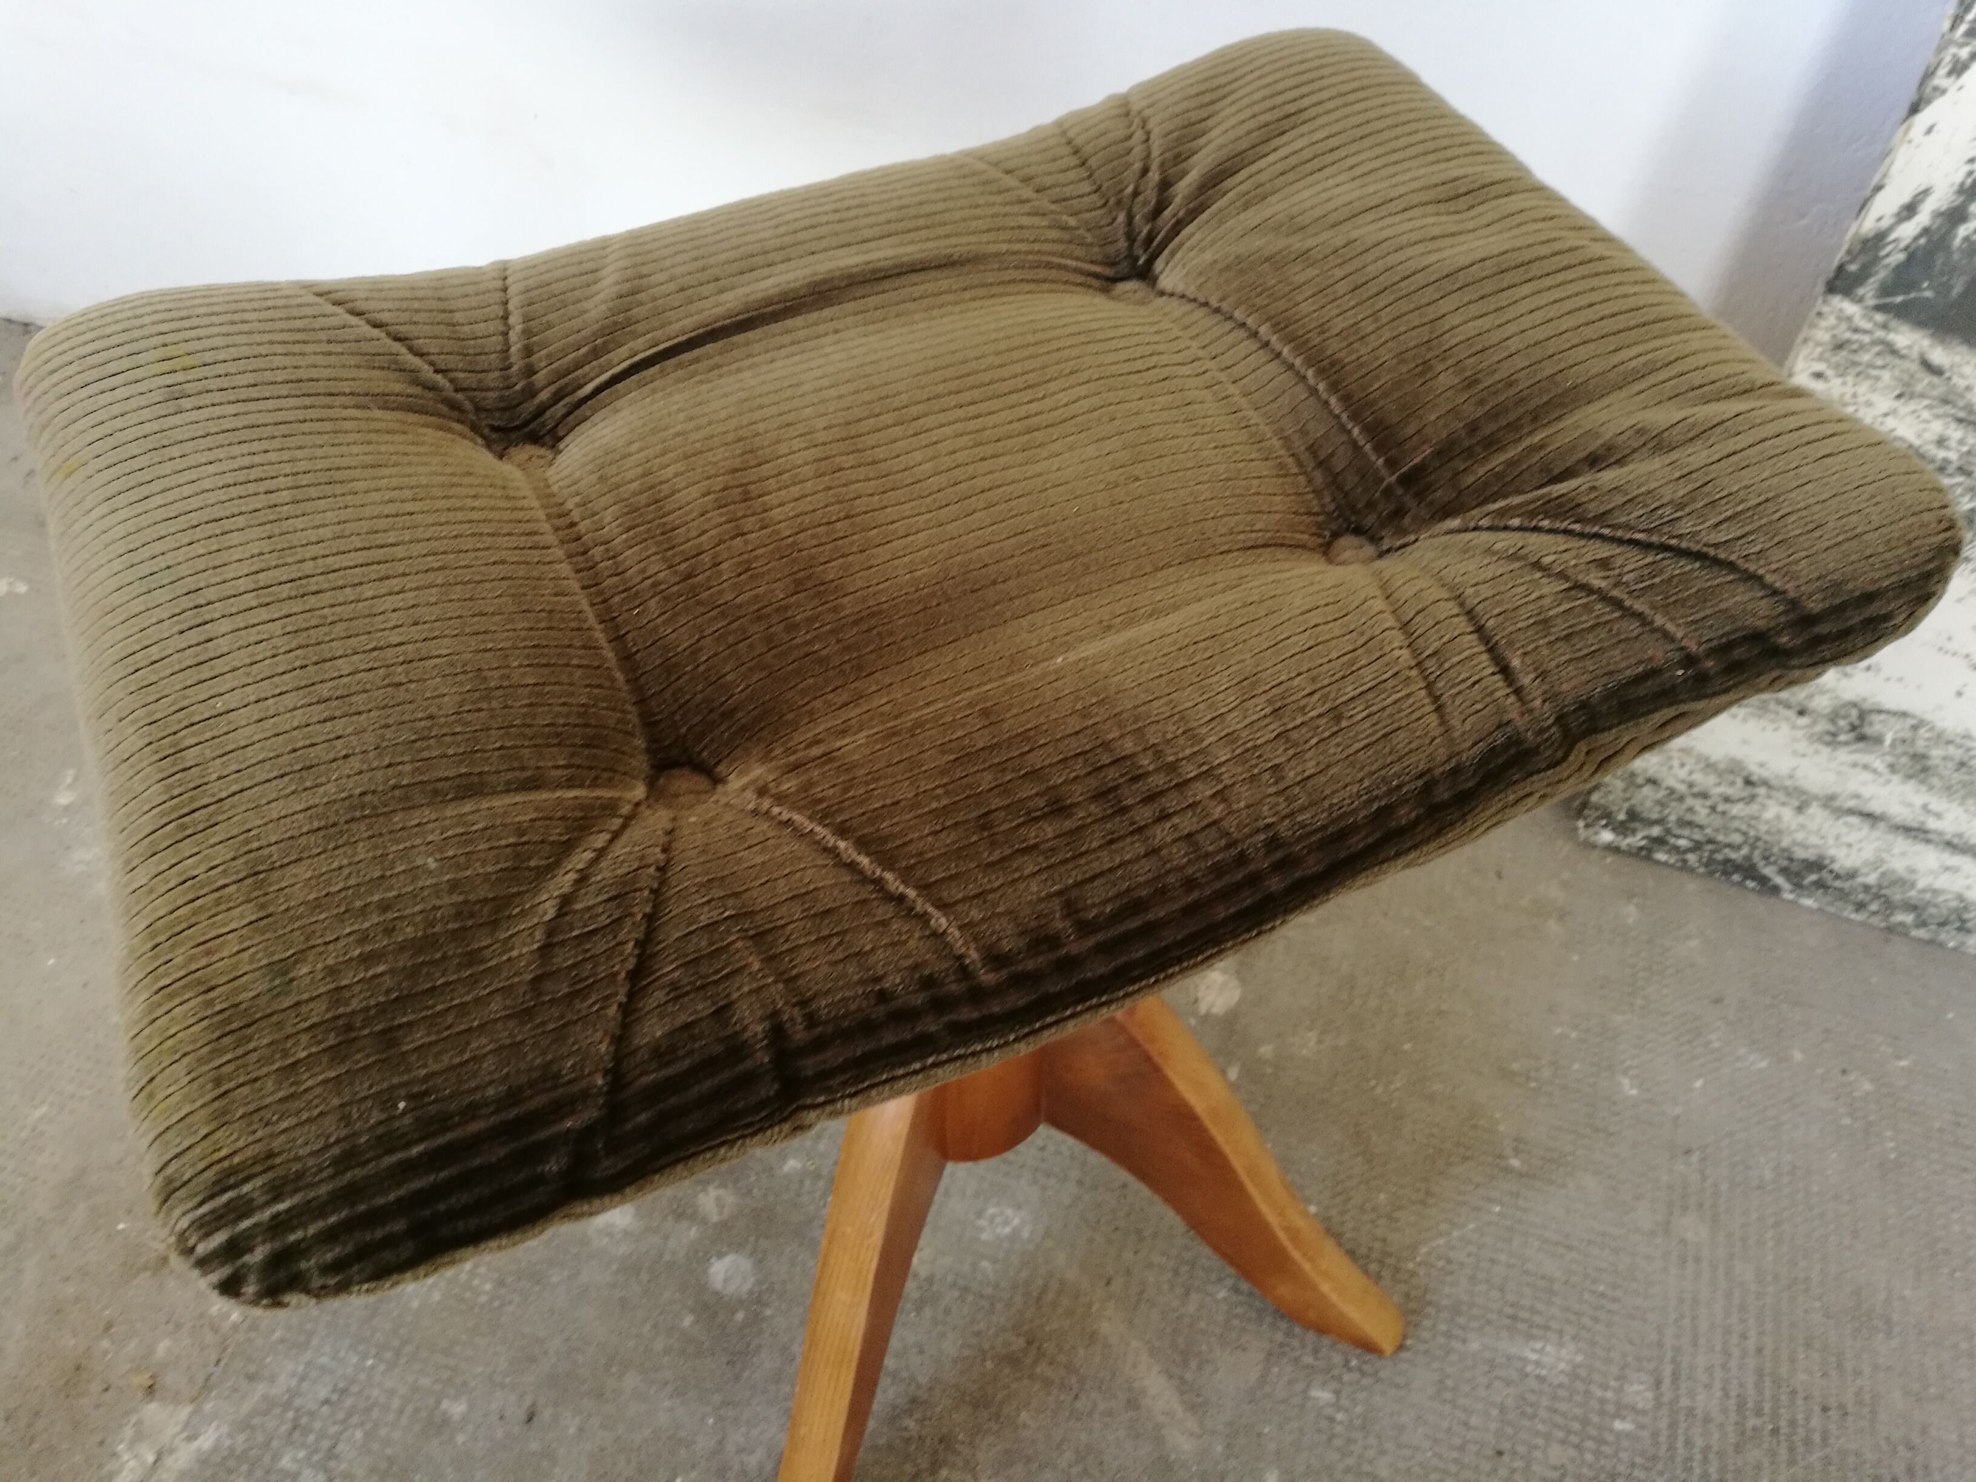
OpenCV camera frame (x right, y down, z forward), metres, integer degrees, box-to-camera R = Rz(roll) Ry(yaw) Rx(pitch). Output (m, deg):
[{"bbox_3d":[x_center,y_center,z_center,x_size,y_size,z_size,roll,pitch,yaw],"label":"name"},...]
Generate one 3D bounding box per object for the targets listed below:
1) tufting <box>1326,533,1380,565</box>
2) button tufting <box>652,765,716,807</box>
[{"bbox_3d":[0.117,-0.061,0.495,0.018,0.007,0.018,1,49,-1],"label":"tufting"},{"bbox_3d":[-0.084,0.013,0.428,0.018,0.007,0.018,1,49,-1],"label":"button tufting"}]

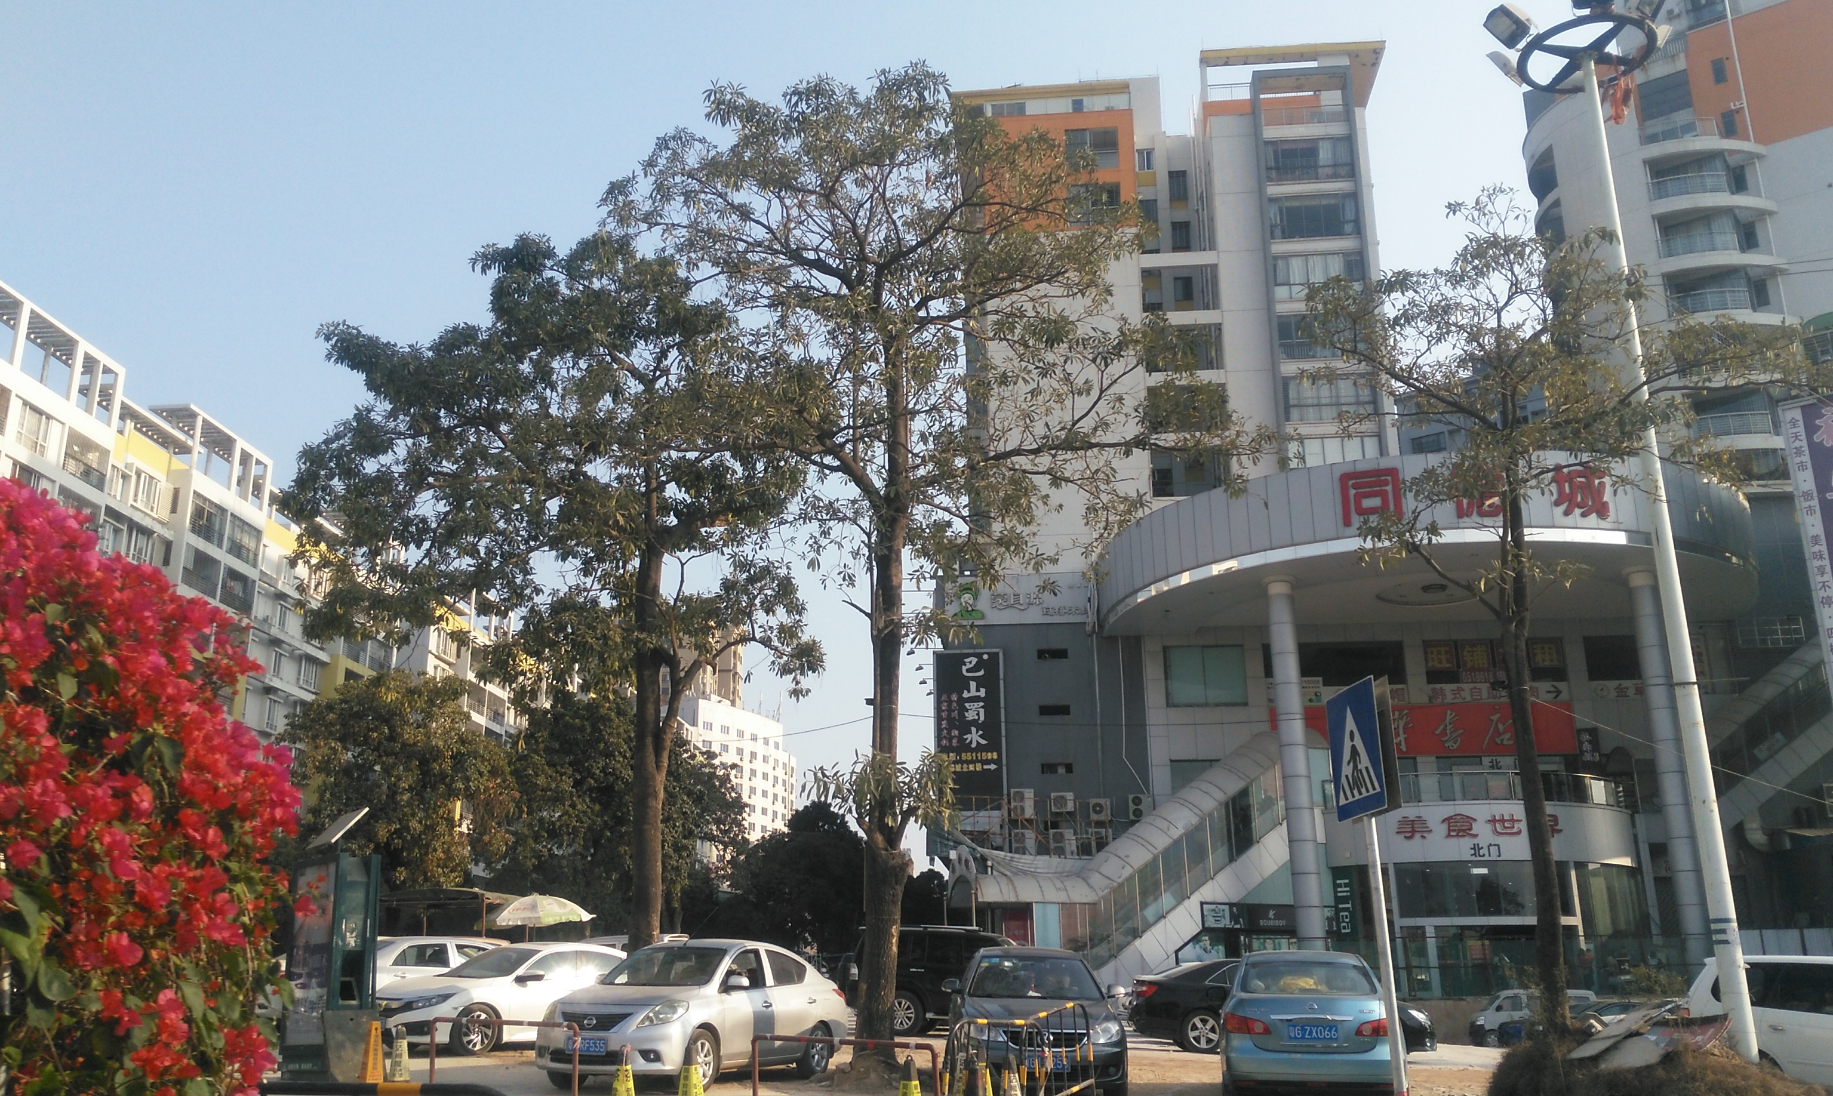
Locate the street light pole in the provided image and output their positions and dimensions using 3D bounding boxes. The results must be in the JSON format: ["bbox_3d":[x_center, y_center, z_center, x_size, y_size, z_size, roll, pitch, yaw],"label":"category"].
[{"bbox_3d":[7.348,-0.291,13.778,0.240,10.500,0.240,0,-16,0],"label":"street light pole"}]

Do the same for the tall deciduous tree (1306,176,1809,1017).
[{"bbox_3d":[7.466,0.354,15.445,5.835,9.641,5.200,-1,-16,0],"label":"tall deciduous tree"}]

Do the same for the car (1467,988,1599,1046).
[{"bbox_3d":[20.150,15.350,45.600,4.150,1.850,1.660,-4,-17,11],"label":"car"}]

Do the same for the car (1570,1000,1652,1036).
[{"bbox_3d":[21.500,15.050,44.100,4.500,1.470,1.760,1,-17,-5],"label":"car"}]

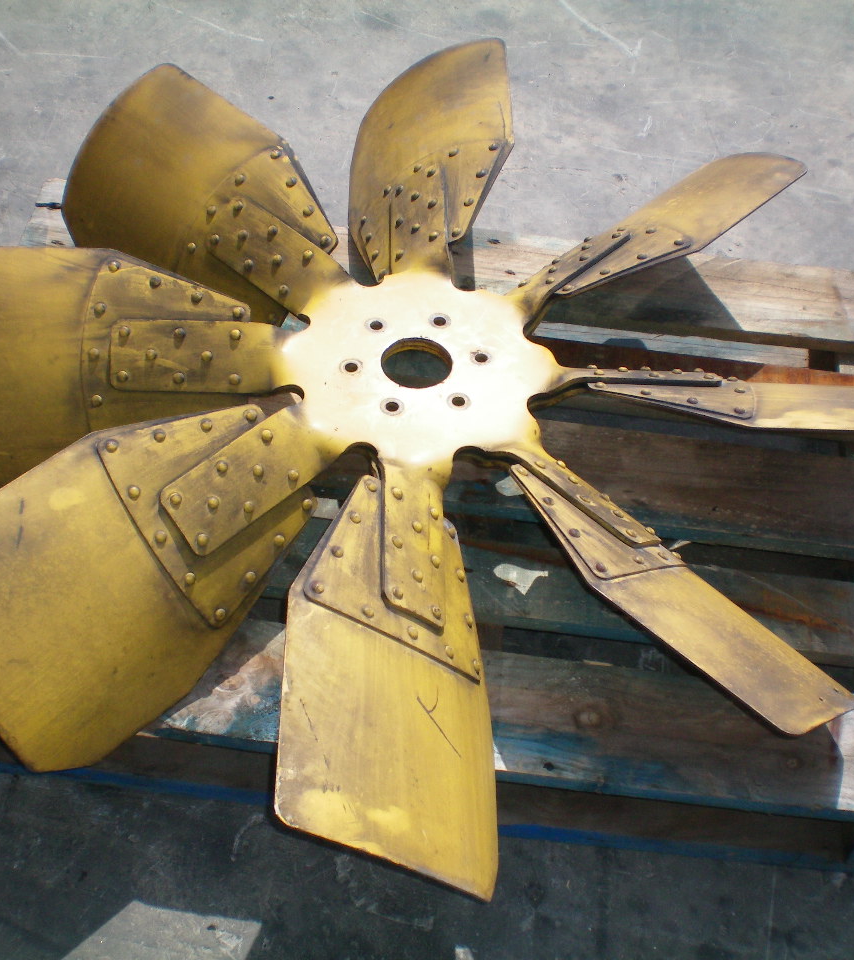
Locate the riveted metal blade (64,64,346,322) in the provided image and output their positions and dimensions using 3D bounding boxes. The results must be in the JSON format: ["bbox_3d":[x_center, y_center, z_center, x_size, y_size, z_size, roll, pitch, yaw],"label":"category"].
[{"bbox_3d":[-0.264,-0.305,1.687,0.418,0.050,0.272,38,100,27],"label":"riveted metal blade"}]

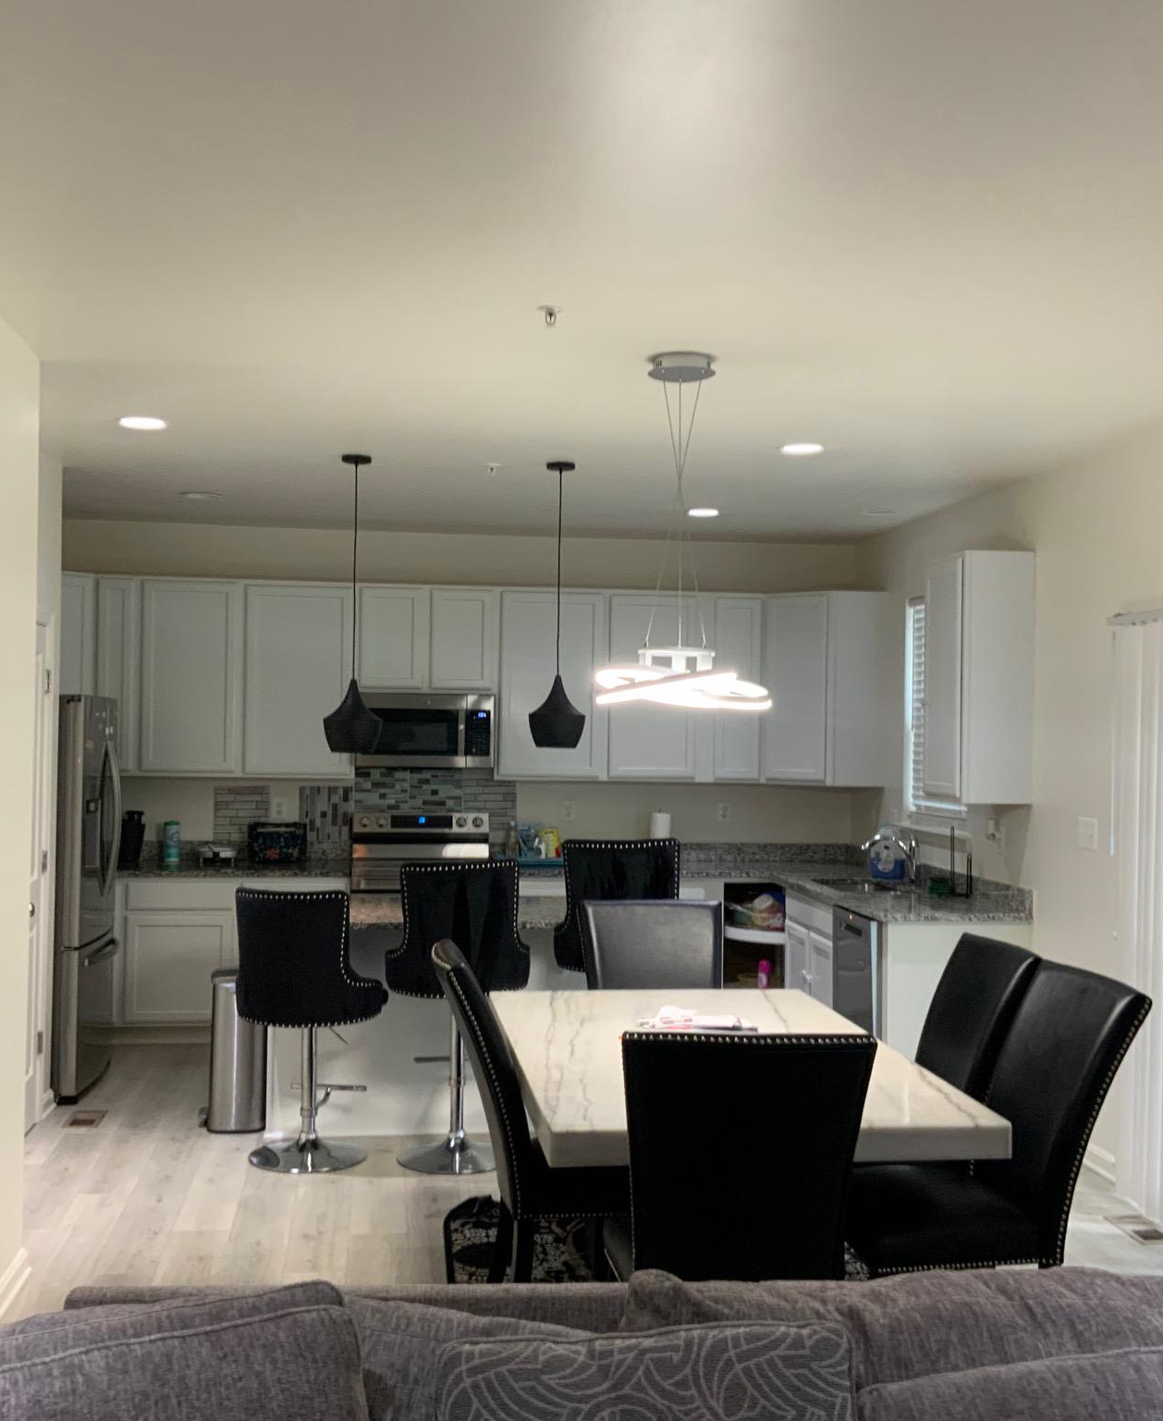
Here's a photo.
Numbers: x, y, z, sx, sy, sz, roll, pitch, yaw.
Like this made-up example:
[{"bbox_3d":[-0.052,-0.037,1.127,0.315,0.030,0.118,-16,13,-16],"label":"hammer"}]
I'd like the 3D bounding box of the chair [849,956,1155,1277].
[{"bbox_3d":[1.021,1.229,4.116,0.680,1.055,0.510,1,-1,-8],"label":"chair"}]

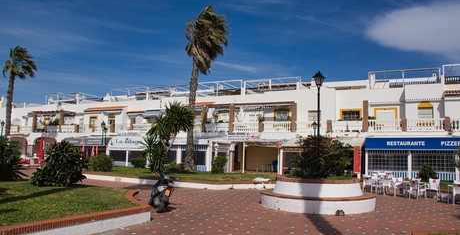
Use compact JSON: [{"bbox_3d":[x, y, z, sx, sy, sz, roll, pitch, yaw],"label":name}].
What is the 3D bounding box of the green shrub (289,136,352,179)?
[{"bbox_3d":[3.071,1.368,11.698,2.100,1.585,2.000,0,-6,15],"label":"green shrub"}]

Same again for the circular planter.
[{"bbox_3d":[2.904,2.500,11.573,3.693,0.860,3.693,1,-6,0],"label":"circular planter"}]

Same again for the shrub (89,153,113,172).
[{"bbox_3d":[-8.032,2.768,21.405,1.500,1.186,1.400,4,-7,-20],"label":"shrub"}]

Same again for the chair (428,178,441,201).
[{"bbox_3d":[8.384,2.941,14.233,0.560,0.830,0.580,-1,-7,25],"label":"chair"}]

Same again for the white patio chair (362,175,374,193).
[{"bbox_3d":[6.431,3.096,16.125,0.560,0.840,0.580,-1,-7,22],"label":"white patio chair"}]

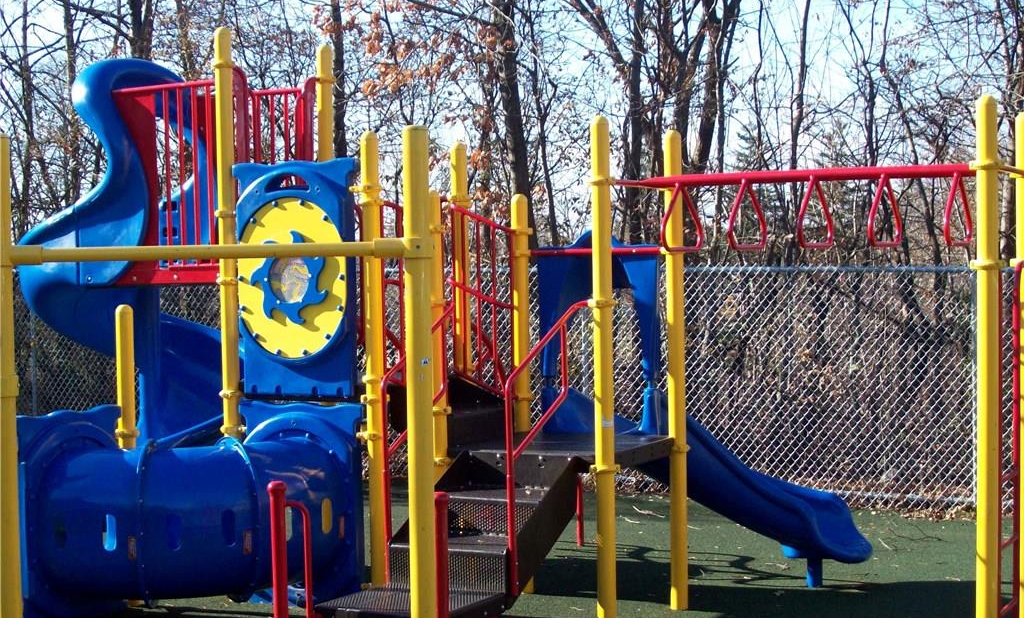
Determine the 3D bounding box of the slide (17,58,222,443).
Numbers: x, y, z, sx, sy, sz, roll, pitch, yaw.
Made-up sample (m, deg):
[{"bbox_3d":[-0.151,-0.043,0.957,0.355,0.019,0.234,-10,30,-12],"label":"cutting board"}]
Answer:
[{"bbox_3d":[-2.193,0.046,10.163,1.950,3.080,1.650,0,2,28],"label":"slide"}]

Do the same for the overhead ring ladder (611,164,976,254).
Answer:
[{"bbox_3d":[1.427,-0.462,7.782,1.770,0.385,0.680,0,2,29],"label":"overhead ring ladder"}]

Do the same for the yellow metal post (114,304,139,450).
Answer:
[{"bbox_3d":[-2.022,0.790,8.724,0.090,1.647,0.090,0,2,28],"label":"yellow metal post"}]

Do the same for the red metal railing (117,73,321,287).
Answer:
[{"bbox_3d":[-1.642,-0.721,9.366,0.860,1.150,0.930,0,2,28],"label":"red metal railing"}]

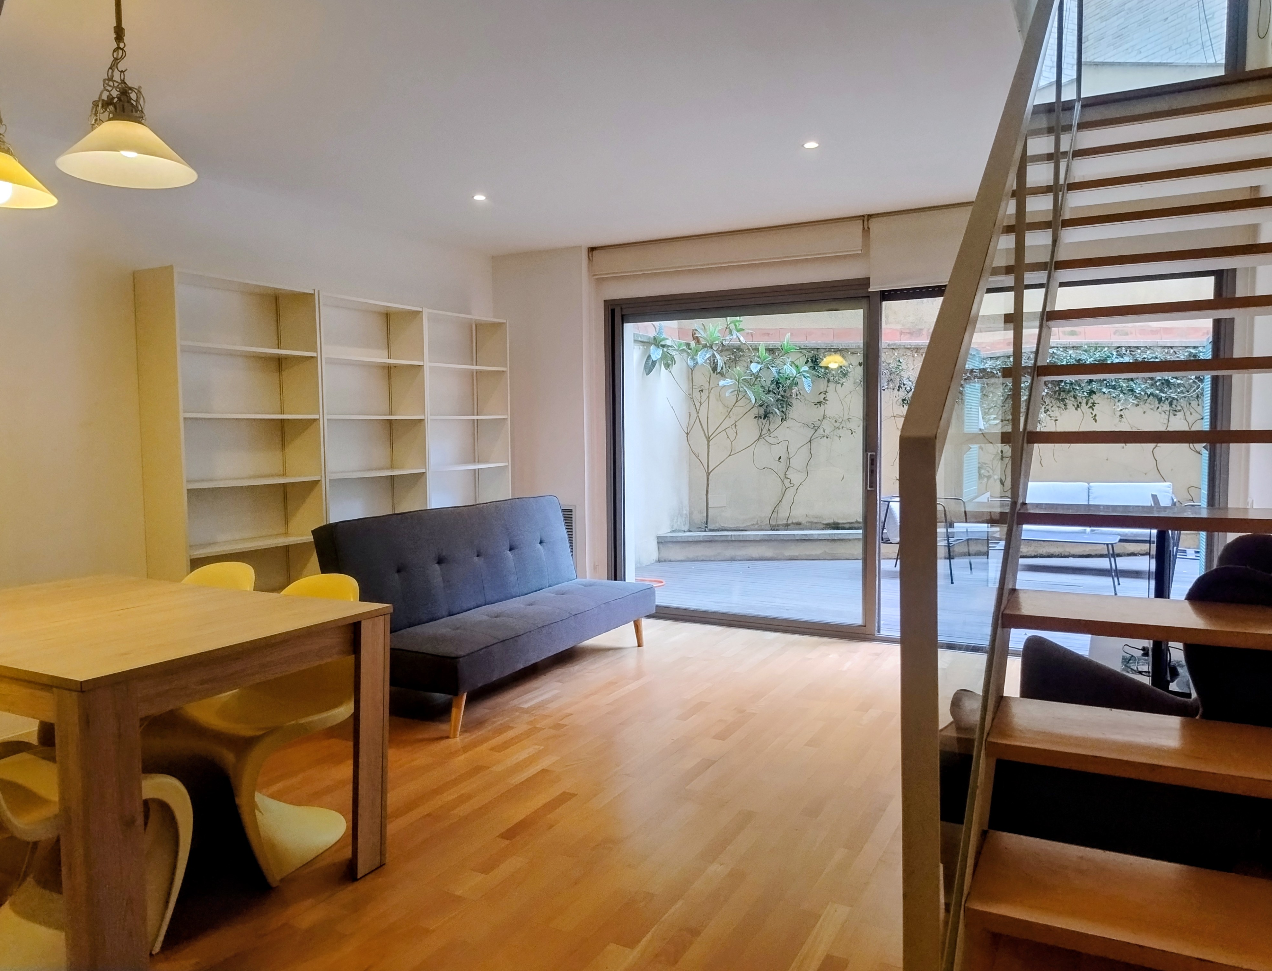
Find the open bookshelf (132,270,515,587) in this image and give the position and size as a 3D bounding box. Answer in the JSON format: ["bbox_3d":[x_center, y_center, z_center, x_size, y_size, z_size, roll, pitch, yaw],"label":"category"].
[{"bbox_3d":[-1.611,-0.052,5.231,0.305,2.020,2.400,1,4,30],"label":"open bookshelf"}]

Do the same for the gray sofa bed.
[{"bbox_3d":[-0.661,0.558,4.618,0.800,0.865,1.814,1,4,27],"label":"gray sofa bed"}]

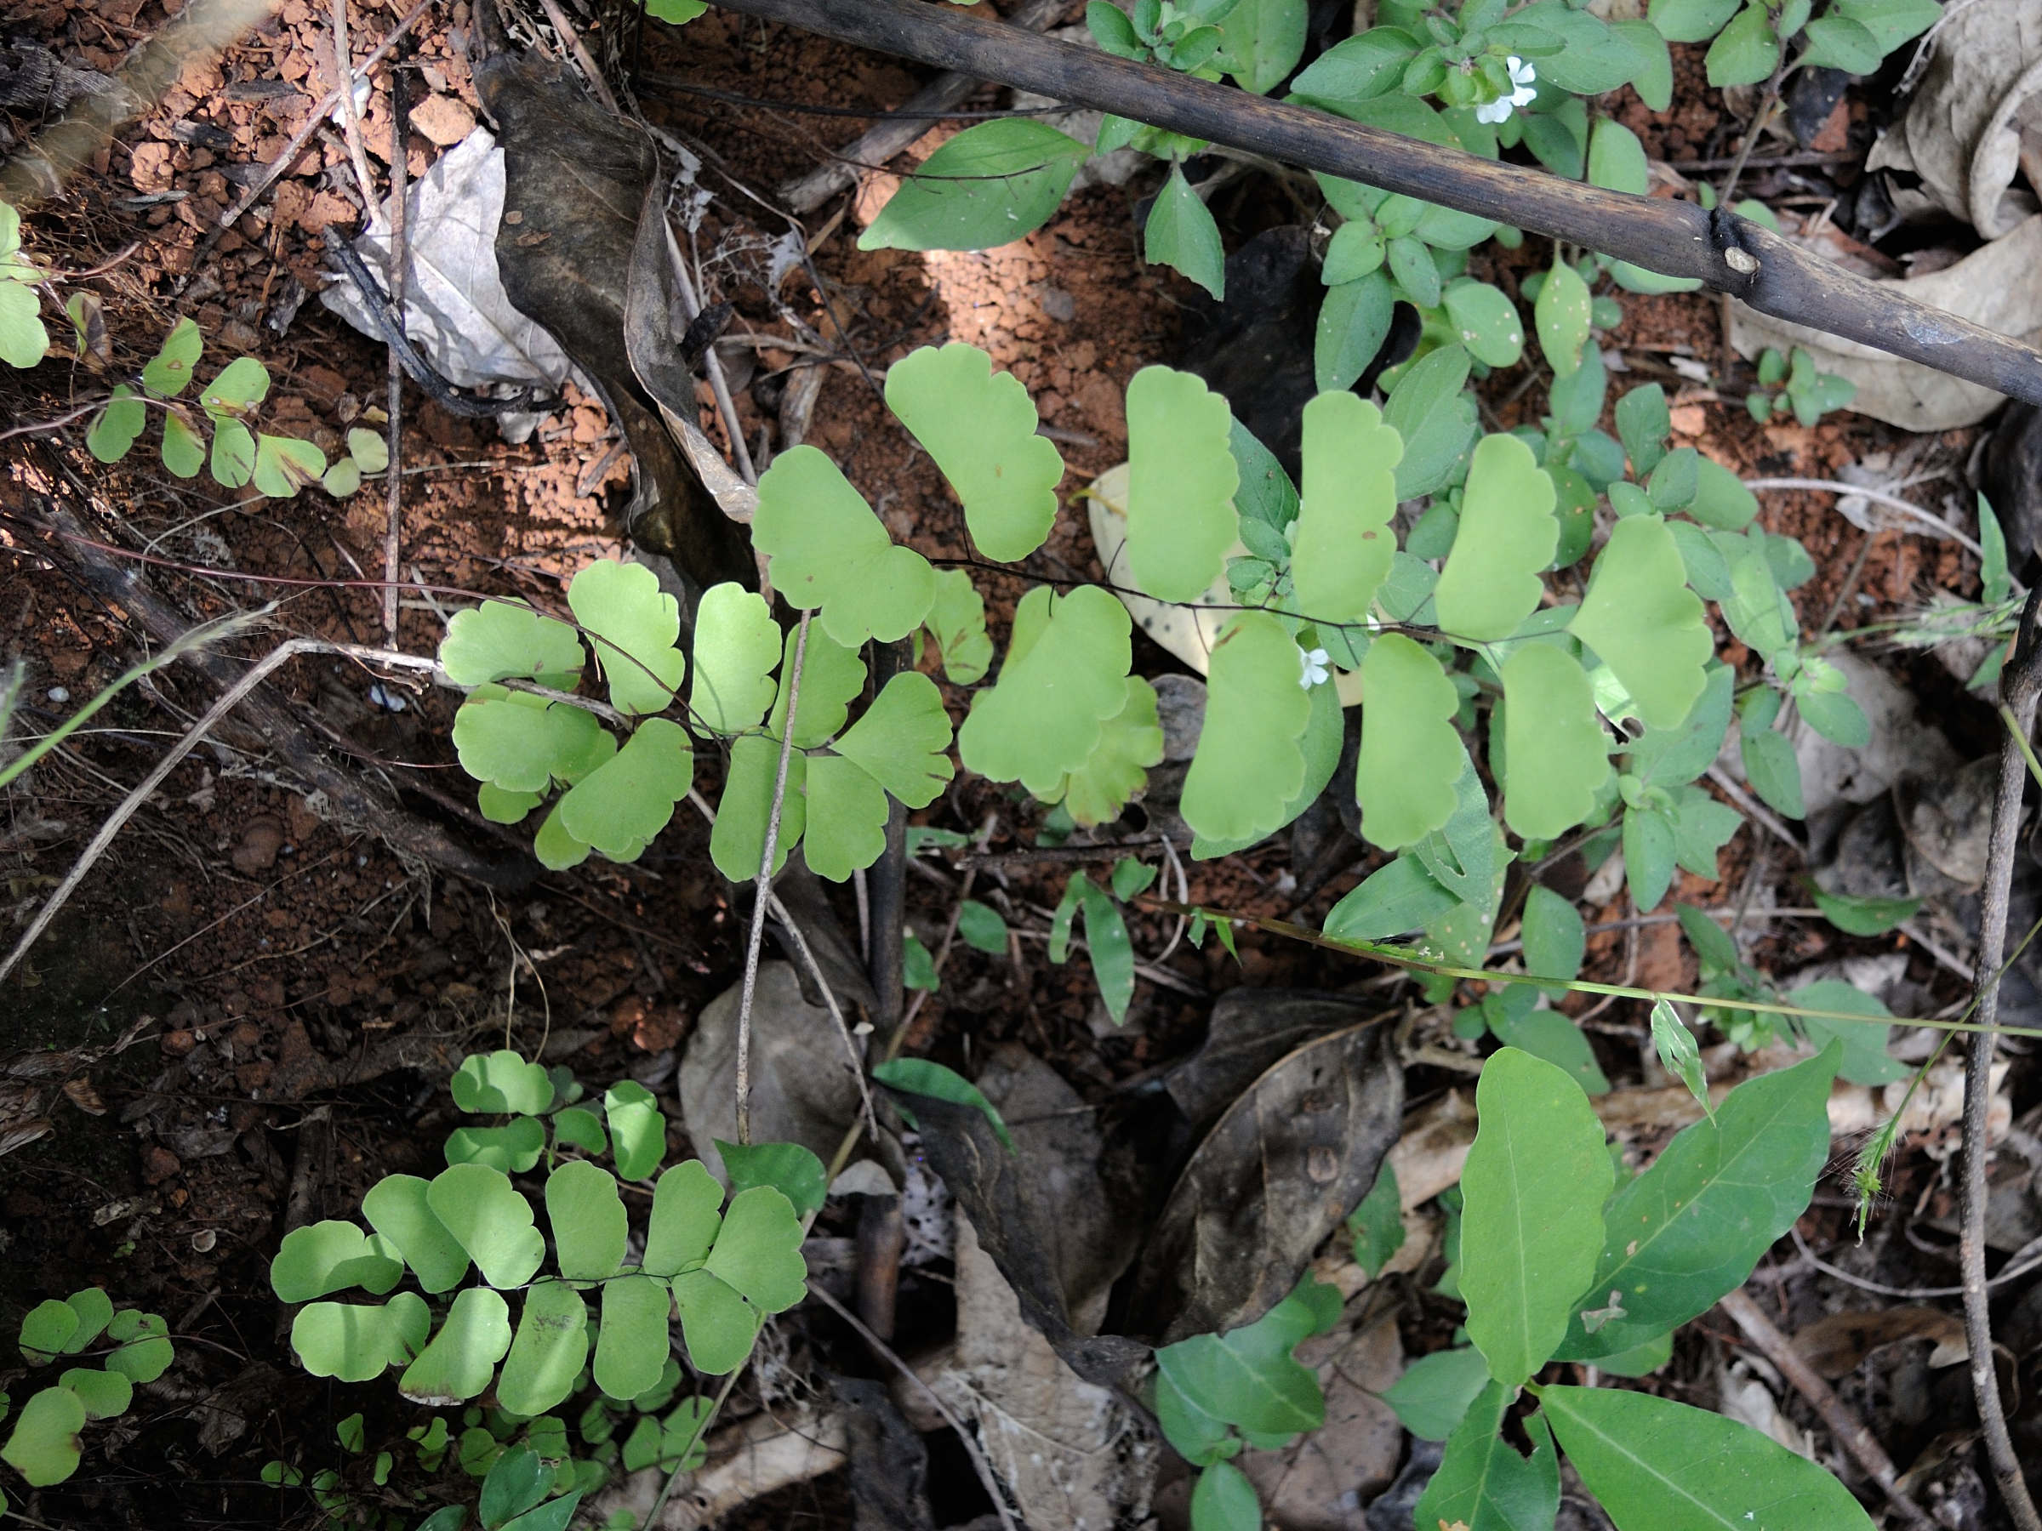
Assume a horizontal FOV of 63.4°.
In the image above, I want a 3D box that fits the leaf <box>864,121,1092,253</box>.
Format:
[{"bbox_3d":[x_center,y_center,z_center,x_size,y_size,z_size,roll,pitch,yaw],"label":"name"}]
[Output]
[{"bbox_3d":[-0.014,-0.156,0.451,0.067,0.009,0.038,-24,73,-2],"label":"leaf"}]

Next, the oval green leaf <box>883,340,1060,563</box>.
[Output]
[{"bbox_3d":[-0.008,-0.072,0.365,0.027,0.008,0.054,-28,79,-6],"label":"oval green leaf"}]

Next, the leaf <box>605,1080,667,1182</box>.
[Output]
[{"bbox_3d":[-0.099,0.095,0.430,0.014,0.007,0.026,-9,77,-2],"label":"leaf"}]

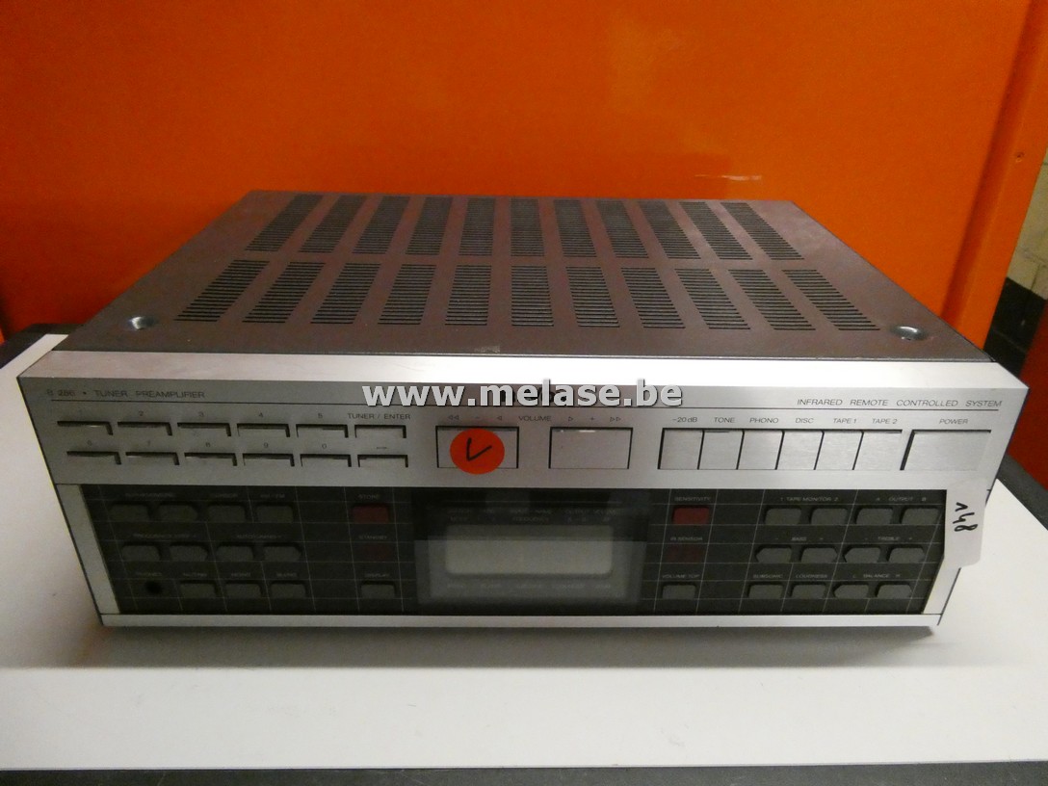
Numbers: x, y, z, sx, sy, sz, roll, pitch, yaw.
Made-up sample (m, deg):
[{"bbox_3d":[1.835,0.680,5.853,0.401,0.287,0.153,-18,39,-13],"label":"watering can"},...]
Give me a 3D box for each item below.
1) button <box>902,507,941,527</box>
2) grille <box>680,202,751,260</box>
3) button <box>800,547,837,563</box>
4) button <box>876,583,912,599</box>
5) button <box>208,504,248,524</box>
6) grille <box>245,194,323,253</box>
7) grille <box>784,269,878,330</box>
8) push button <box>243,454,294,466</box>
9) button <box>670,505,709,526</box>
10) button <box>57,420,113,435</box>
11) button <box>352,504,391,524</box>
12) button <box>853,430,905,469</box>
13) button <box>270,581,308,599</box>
[{"bbox_3d":[0.196,0.060,0.360,0.017,0.009,0.004,1,30,-1],"label":"button"},{"bbox_3d":[0.139,-0.121,0.536,0.022,0.003,0.138,1,30,-1],"label":"grille"},{"bbox_3d":[0.150,0.082,0.371,0.018,0.009,0.004,1,30,-1],"label":"button"},{"bbox_3d":[0.197,0.104,0.386,0.019,0.010,0.004,1,28,-1],"label":"button"},{"bbox_3d":[-0.145,0.059,0.356,0.017,0.010,0.004,1,28,-1],"label":"button"},{"bbox_3d":[-0.174,-0.127,0.535,0.023,0.003,0.144,1,29,-1],"label":"grille"},{"bbox_3d":[0.175,-0.055,0.418,0.021,0.003,0.091,1,29,-1],"label":"grille"},{"bbox_3d":[-0.120,0.031,0.343,0.023,0.007,0.005,1,30,-1],"label":"push button"},{"bbox_3d":[0.083,0.060,0.362,0.018,0.011,0.005,1,29,-2],"label":"button"},{"bbox_3d":[-0.199,0.017,0.330,0.021,0.006,0.004,1,30,-1],"label":"button"},{"bbox_3d":[-0.075,0.059,0.357,0.017,0.010,0.004,1,28,-1],"label":"button"},{"bbox_3d":[0.167,0.027,0.341,0.020,0.023,0.005,1,29,-1],"label":"button"},{"bbox_3d":[-0.124,0.104,0.385,0.019,0.012,0.005,1,30,-1],"label":"button"}]

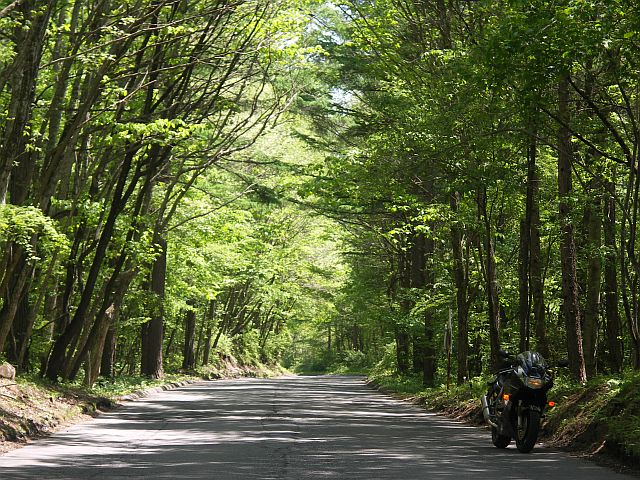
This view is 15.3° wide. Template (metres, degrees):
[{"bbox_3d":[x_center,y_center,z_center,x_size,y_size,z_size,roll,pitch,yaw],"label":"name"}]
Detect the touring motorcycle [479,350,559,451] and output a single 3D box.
[{"bbox_3d":[2.309,1.857,27.532,0.770,1.150,2.050,8,-4,-6],"label":"touring motorcycle"}]

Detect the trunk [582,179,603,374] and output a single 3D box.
[{"bbox_3d":[4.941,0.692,43.089,0.240,3.617,0.240,2,-3,0],"label":"trunk"}]

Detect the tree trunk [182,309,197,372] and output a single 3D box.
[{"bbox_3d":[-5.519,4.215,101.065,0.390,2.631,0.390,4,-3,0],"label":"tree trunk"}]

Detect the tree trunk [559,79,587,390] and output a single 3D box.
[{"bbox_3d":[3.959,-0.197,37.621,0.250,4.917,0.250,-2,-3,0],"label":"tree trunk"}]

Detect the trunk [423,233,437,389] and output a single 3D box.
[{"bbox_3d":[3.357,2.158,73.115,0.310,4.659,0.310,1,-3,0],"label":"trunk"}]

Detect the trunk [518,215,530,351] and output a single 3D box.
[{"bbox_3d":[3.955,1.012,46.070,0.190,2.859,0.190,0,-3,0],"label":"trunk"}]

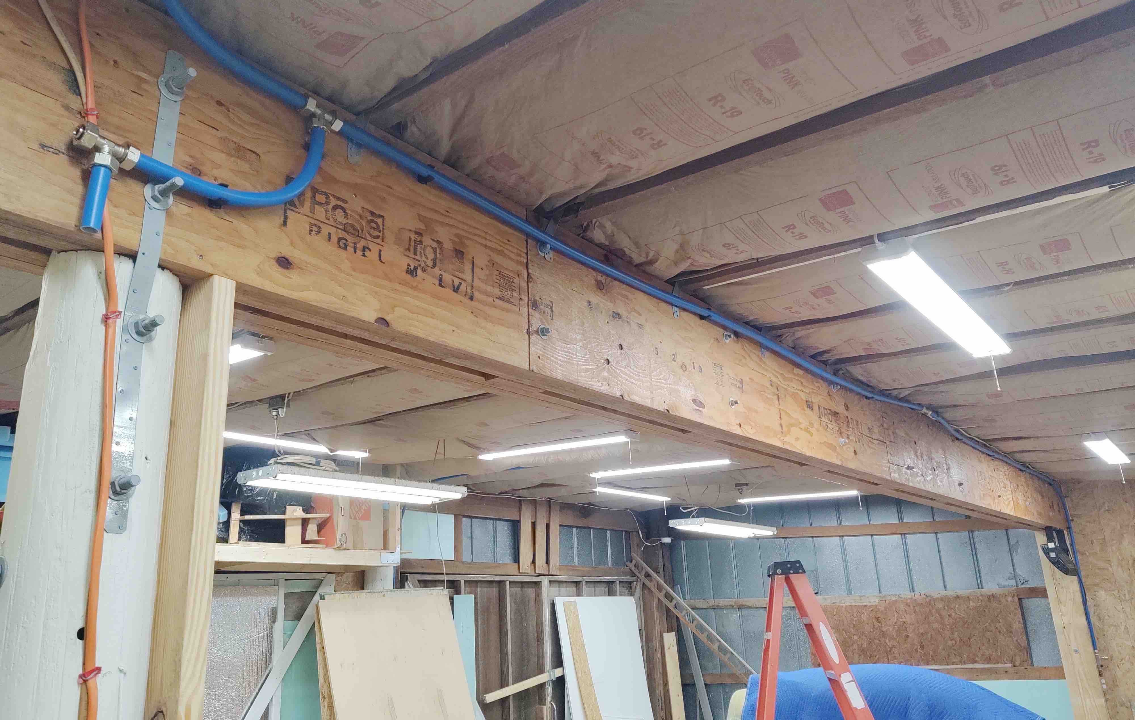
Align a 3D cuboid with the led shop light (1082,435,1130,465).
[{"bbox_3d":[3.451,0.571,5.650,0.130,0.045,1.180,-13,-19,35],"label":"led shop light"}]

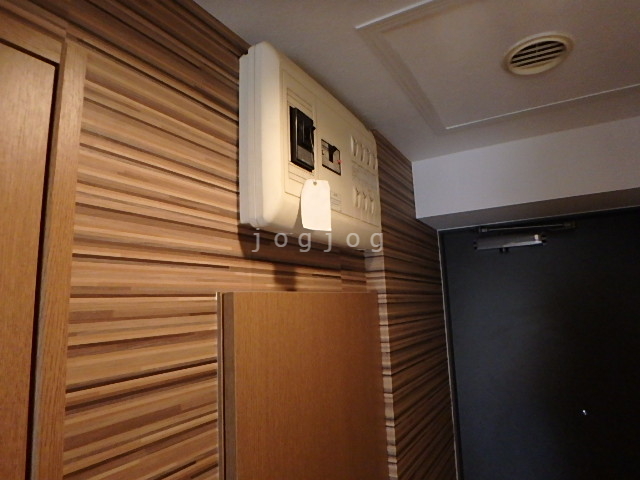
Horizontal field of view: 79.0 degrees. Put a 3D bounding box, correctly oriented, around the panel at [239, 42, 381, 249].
[{"bbox_3d":[0.013,-0.156,0.841,0.088,0.320,0.440,-7,-10,31],"label":"panel"}]

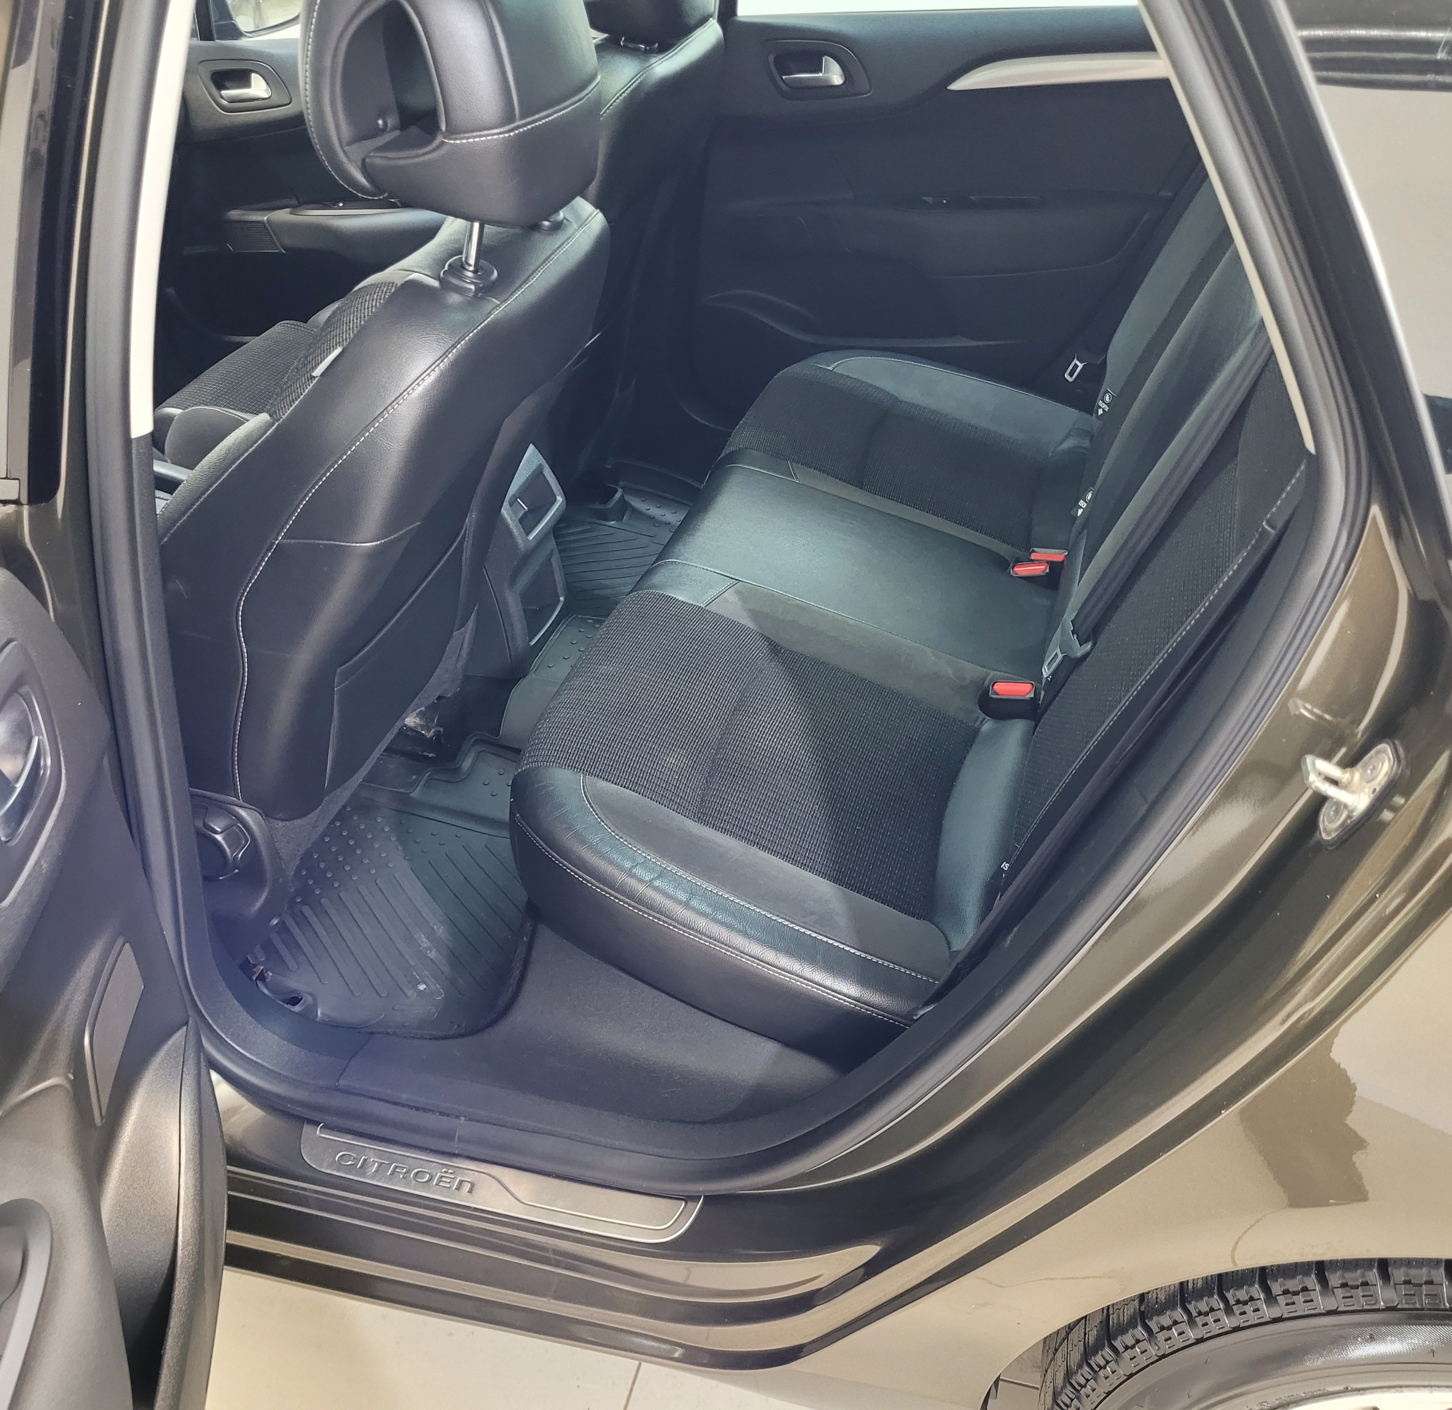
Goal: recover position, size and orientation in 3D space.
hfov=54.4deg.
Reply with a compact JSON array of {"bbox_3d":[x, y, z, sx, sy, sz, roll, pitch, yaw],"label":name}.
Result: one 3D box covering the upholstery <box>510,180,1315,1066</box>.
[{"bbox_3d":[0.306,-0.260,1.490,0.780,0.640,1.280,8,38,16],"label":"upholstery"}]

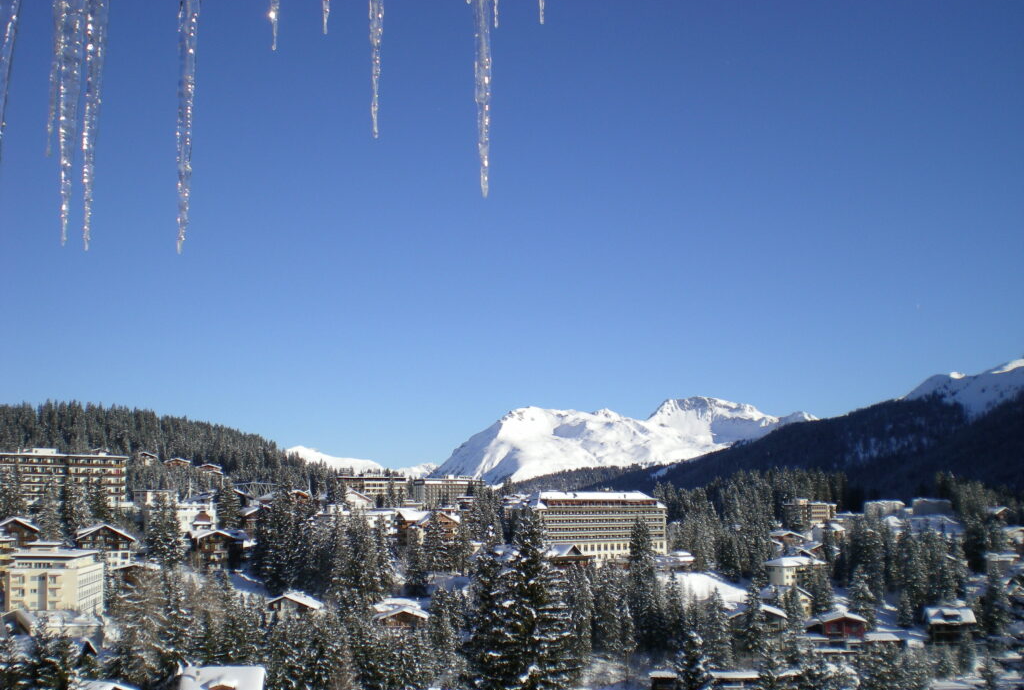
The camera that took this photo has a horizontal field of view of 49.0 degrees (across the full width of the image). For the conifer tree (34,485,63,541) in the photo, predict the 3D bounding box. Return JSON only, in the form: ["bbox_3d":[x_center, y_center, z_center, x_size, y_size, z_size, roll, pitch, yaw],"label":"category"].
[{"bbox_3d":[-138.540,50.330,336.000,7.950,16.560,7.950,-1,-9,0],"label":"conifer tree"}]

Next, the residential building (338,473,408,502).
[{"bbox_3d":[-69.090,72.020,560.000,34.000,15.500,15.000,1,-8,-12],"label":"residential building"}]

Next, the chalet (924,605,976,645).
[{"bbox_3d":[114.140,73.000,293.000,11.500,9.500,9.500,-2,-8,7],"label":"chalet"}]

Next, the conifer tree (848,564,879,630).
[{"bbox_3d":[99.150,71.390,318.000,7.530,17.710,7.530,-1,-9,0],"label":"conifer tree"}]

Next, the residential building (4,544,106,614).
[{"bbox_3d":[-110.140,56.180,272.000,16.650,15.090,30.650,1,-9,-12],"label":"residential building"}]

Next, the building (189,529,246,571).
[{"bbox_3d":[-79.740,55.910,305.000,12.700,11.200,11.500,-1,-8,2],"label":"building"}]

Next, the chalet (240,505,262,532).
[{"bbox_3d":[-87.700,59.690,385.000,10.500,9.500,10.000,4,-9,-27],"label":"chalet"}]

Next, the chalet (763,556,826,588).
[{"bbox_3d":[111.000,88.710,442.000,18.600,11.690,12.400,3,-9,-22],"label":"chalet"}]

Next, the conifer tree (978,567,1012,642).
[{"bbox_3d":[124.910,67.130,291.000,7.880,19.730,7.880,-1,-9,0],"label":"conifer tree"}]

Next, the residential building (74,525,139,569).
[{"bbox_3d":[-115.490,57.090,320.000,15.680,12.400,13.630,3,-9,-24],"label":"residential building"}]

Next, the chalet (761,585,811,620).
[{"bbox_3d":[86.860,80.870,356.000,11.250,10.460,10.710,4,-10,-27],"label":"chalet"}]

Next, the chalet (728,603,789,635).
[{"bbox_3d":[62.320,71.120,285.000,13.200,10.300,11.000,-1,-8,0],"label":"chalet"}]

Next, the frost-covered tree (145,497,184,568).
[{"bbox_3d":[-97.380,52.210,315.000,10.640,19.910,10.640,-1,-9,0],"label":"frost-covered tree"}]

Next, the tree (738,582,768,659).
[{"bbox_3d":[58.010,66.130,270.000,7.000,18.400,7.000,-1,-8,0],"label":"tree"}]

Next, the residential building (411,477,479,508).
[{"bbox_3d":[-46.700,103.350,780.000,46.000,21.500,15.000,4,-9,-30],"label":"residential building"}]

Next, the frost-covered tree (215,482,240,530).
[{"bbox_3d":[-86.050,49.730,340.000,7.600,16.800,7.600,-1,-8,0],"label":"frost-covered tree"}]

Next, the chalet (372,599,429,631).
[{"bbox_3d":[-27.110,67.260,275.000,13.000,9.300,12.000,0,-8,-2],"label":"chalet"}]

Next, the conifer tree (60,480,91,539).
[{"bbox_3d":[-131.250,49.430,338.000,8.560,17.850,8.560,-1,-9,0],"label":"conifer tree"}]

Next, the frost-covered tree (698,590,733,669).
[{"bbox_3d":[47.430,66.260,262.000,7.600,18.400,7.600,-1,-8,0],"label":"frost-covered tree"}]

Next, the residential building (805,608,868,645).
[{"bbox_3d":[83.480,72.210,290.000,13.660,8.770,13.660,-2,-9,8],"label":"residential building"}]

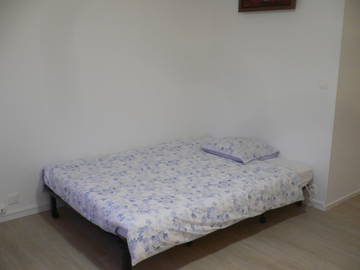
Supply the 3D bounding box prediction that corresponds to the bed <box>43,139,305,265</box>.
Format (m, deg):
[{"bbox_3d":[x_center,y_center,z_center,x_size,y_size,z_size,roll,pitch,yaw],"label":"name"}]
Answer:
[{"bbox_3d":[-0.003,0.417,3.184,1.924,0.265,1.404,-8,15,-39],"label":"bed"}]

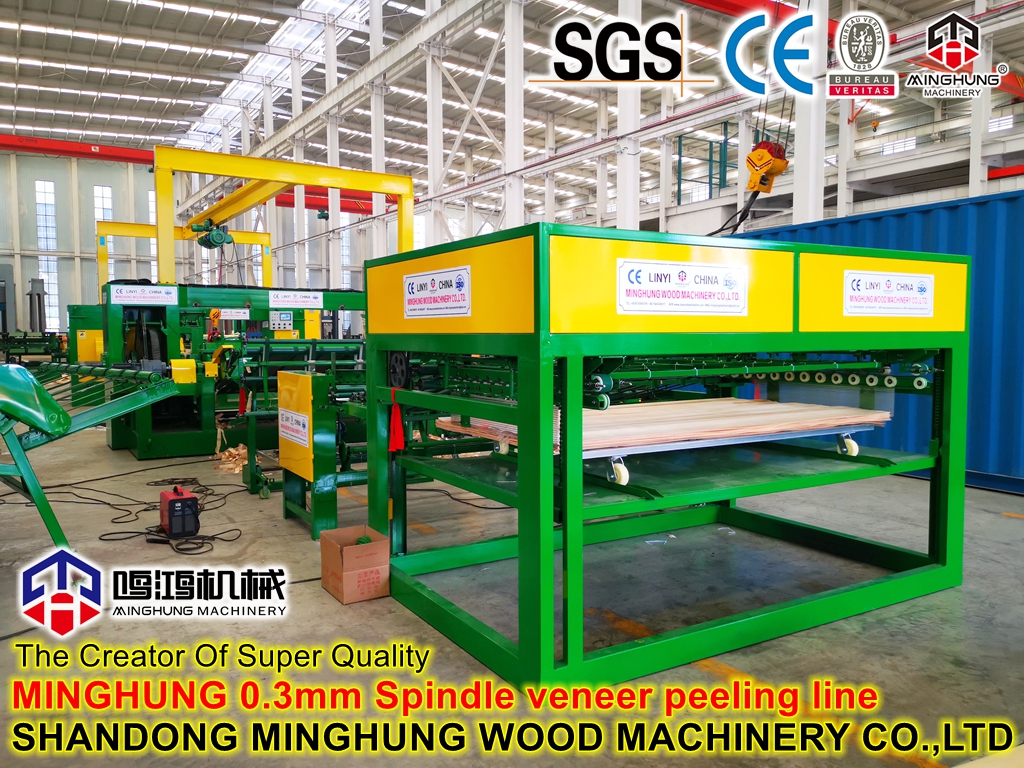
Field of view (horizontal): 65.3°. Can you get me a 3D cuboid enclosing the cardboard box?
[{"bbox_3d":[-0.946,1.084,4.815,0.285,0.342,0.388,-2,4,-31],"label":"cardboard box"}]

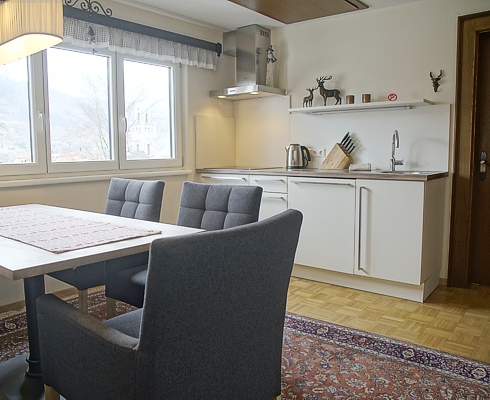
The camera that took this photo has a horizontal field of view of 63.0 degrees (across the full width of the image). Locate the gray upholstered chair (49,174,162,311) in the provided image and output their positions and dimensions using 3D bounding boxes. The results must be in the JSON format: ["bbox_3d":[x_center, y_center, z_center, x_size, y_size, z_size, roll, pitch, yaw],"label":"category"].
[{"bbox_3d":[-0.944,0.327,2.674,0.565,0.893,0.650,5,8,38],"label":"gray upholstered chair"}]

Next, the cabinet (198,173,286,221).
[{"bbox_3d":[0.143,0.182,3.952,1.020,0.875,0.604,5,8,38],"label":"cabinet"}]

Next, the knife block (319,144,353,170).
[{"bbox_3d":[0.833,-0.384,3.597,0.265,0.235,0.100,5,8,38],"label":"knife block"}]

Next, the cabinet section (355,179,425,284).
[{"bbox_3d":[1.209,0.196,3.125,0.495,0.736,0.560,5,9,38],"label":"cabinet section"}]

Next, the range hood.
[{"bbox_3d":[0.012,-1.364,3.950,0.625,0.670,0.480,5,8,38],"label":"range hood"}]

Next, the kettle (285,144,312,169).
[{"bbox_3d":[0.496,-0.395,3.709,0.235,0.235,0.165,0,7,0],"label":"kettle"}]

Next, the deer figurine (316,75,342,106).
[{"bbox_3d":[0.755,-0.964,3.551,0.235,0.265,0.100,2,7,20],"label":"deer figurine"}]

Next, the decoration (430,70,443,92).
[{"bbox_3d":[1.482,-0.921,3.109,0.090,0.170,0.060,5,8,38],"label":"decoration"}]

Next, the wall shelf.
[{"bbox_3d":[0.943,-0.801,3.441,1.210,0.030,0.230,5,8,38],"label":"wall shelf"}]

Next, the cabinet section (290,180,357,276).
[{"bbox_3d":[0.780,0.162,3.464,0.600,0.736,0.560,5,9,38],"label":"cabinet section"}]

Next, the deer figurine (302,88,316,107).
[{"bbox_3d":[0.579,-0.940,3.693,0.085,0.185,0.125,-5,8,-34],"label":"deer figurine"}]

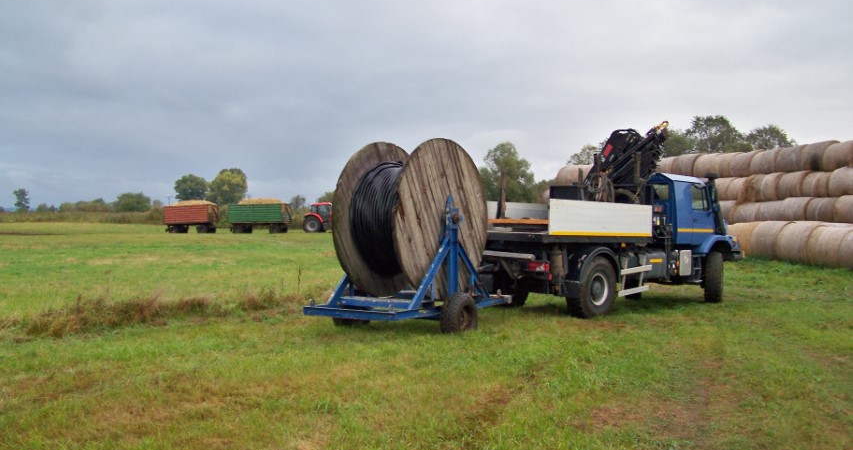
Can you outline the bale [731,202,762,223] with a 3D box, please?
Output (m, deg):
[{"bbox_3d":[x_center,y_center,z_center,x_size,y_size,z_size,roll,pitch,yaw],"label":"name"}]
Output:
[{"bbox_3d":[13.879,-0.215,34.185,1.420,1.420,1.220,0,1,-27],"label":"bale"}]

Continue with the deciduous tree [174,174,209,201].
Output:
[{"bbox_3d":[-53.455,-5.914,185.000,7.800,11.200,7.800,1,0,0],"label":"deciduous tree"}]

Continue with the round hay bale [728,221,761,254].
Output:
[{"bbox_3d":[12.298,0.635,30.681,1.420,1.420,1.220,0,1,-27],"label":"round hay bale"}]

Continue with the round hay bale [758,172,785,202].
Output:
[{"bbox_3d":[14.834,-1.449,34.293,1.420,1.420,1.220,0,1,-27],"label":"round hay bale"}]

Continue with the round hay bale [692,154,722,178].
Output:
[{"bbox_3d":[14.600,-2.878,41.738,1.480,1.480,1.220,0,0,-27],"label":"round hay bale"}]

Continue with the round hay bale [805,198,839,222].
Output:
[{"bbox_3d":[17.062,-0.445,34.433,1.480,1.480,1.220,0,0,-27],"label":"round hay bale"}]

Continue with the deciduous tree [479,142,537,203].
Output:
[{"bbox_3d":[9.461,-4.263,95.000,7.000,11.000,7.000,1,0,0],"label":"deciduous tree"}]

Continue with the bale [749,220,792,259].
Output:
[{"bbox_3d":[13.404,0.587,31.148,1.480,1.480,1.220,0,0,-27],"label":"bale"}]

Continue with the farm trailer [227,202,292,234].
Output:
[{"bbox_3d":[-15.559,-0.673,76.000,5.200,3.000,2.450,0,1,11],"label":"farm trailer"}]

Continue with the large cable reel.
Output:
[{"bbox_3d":[-0.208,-0.097,13.400,1.240,2.600,2.600,1,0,37],"label":"large cable reel"}]

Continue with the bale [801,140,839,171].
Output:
[{"bbox_3d":[17.526,-2.978,35.996,1.480,1.480,1.220,0,0,-27],"label":"bale"}]

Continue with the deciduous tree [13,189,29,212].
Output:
[{"bbox_3d":[-119.808,-6.345,240.000,4.800,9.000,4.800,1,0,0],"label":"deciduous tree"}]

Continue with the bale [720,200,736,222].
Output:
[{"bbox_3d":[12.764,-0.356,34.953,1.350,1.350,1.250,0,0,-27],"label":"bale"}]

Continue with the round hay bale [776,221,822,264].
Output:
[{"bbox_3d":[13.355,0.597,28.605,1.420,1.420,1.220,0,1,-27],"label":"round hay bale"}]

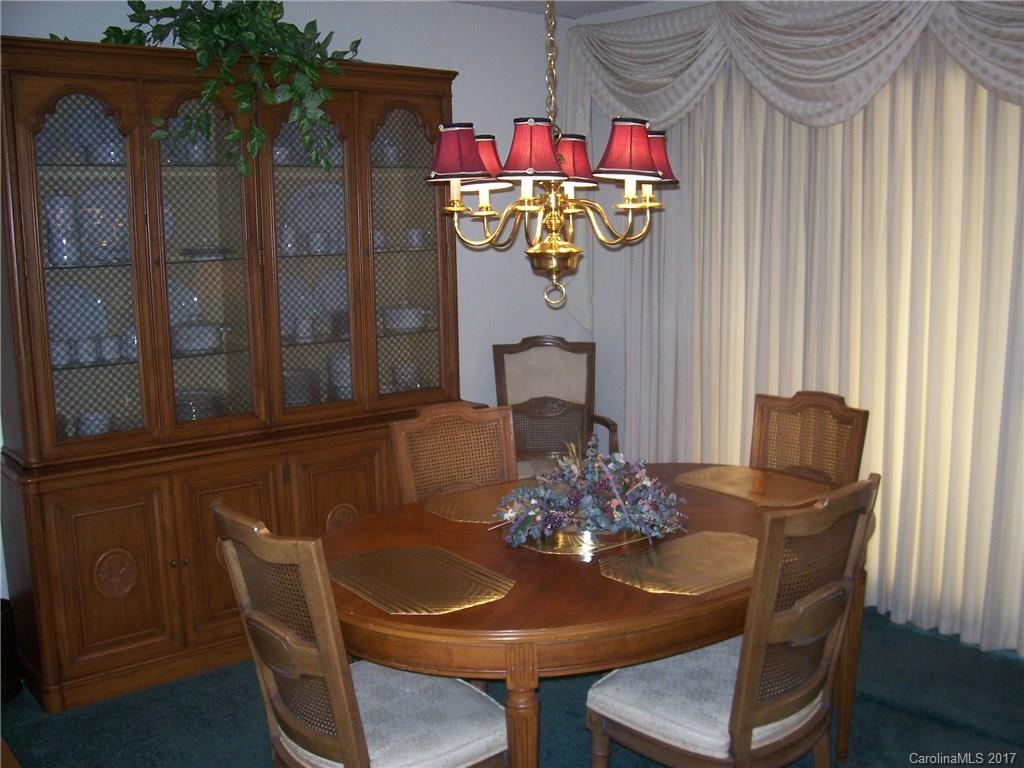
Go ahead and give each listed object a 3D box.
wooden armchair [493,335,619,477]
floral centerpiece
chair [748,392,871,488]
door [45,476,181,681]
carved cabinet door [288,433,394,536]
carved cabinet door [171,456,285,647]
[{"bbox_3d":[0.162,0.330,4.279,0.600,1.010,0.600,-1,9,-2],"label":"wooden armchair"},{"bbox_3d":[0.185,0.263,2.631,0.470,0.230,0.350,-1,9,0],"label":"floral centerpiece"},{"bbox_3d":[0.773,0.520,3.117,0.540,0.985,0.510,-9,12,-40],"label":"chair"},{"bbox_3d":[-1.260,0.608,3.194,0.416,0.632,0.025,-8,12,-38],"label":"door"},{"bbox_3d":[-0.617,0.521,3.701,0.421,0.632,0.025,-8,12,-38],"label":"carved cabinet door"},{"bbox_3d":[-0.944,0.566,3.443,0.418,0.632,0.025,-8,12,-38],"label":"carved cabinet door"}]

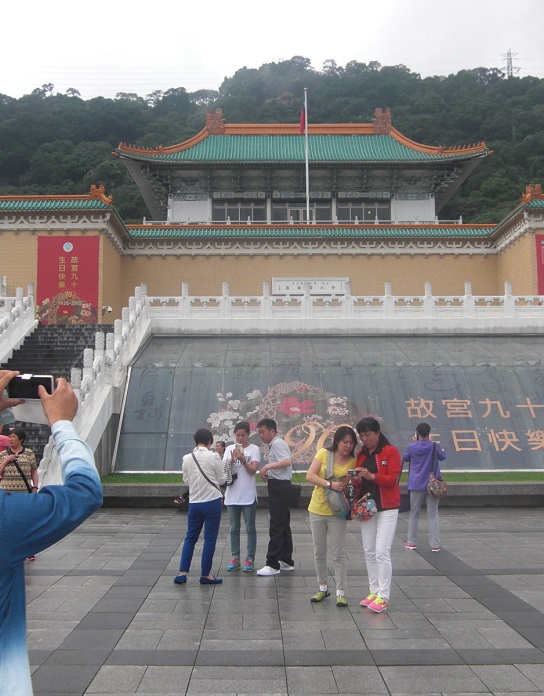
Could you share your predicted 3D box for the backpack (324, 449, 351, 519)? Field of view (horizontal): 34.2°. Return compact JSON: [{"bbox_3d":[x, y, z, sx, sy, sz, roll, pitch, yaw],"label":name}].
[{"bbox_3d":[0.578,1.214,7.870,0.250,0.600,0.200,0,-5,-1],"label":"backpack"}]

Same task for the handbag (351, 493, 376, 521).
[{"bbox_3d":[0.785,1.353,7.550,0.230,0.240,0.120,-1,-5,4],"label":"handbag"}]

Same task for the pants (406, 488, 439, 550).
[{"bbox_3d":[1.955,2.142,11.380,0.430,0.840,0.270,0,-5,-4],"label":"pants"}]

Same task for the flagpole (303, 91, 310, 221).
[{"bbox_3d":[2.507,-13.601,63.000,0.220,9.900,0.220,0,-5,-1],"label":"flagpole"}]

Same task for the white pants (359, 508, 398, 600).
[{"bbox_3d":[0.937,1.781,7.780,0.340,0.850,0.250,-3,-6,29],"label":"white pants"}]

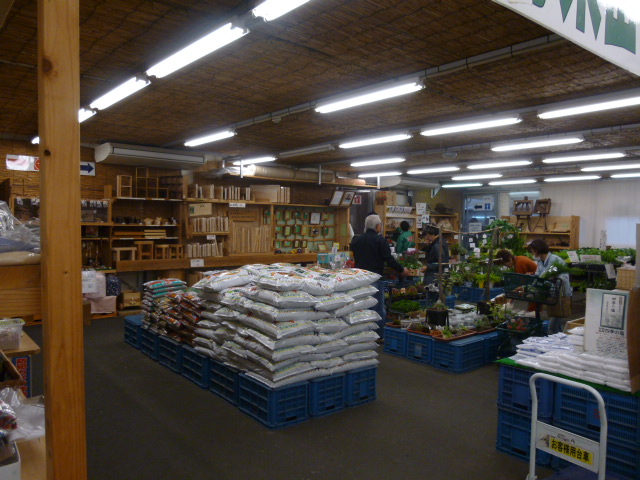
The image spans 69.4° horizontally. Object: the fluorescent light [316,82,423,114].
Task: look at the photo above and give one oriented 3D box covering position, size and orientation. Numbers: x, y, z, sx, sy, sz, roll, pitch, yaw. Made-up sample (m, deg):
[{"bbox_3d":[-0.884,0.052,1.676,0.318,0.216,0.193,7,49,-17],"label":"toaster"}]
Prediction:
[{"bbox_3d":[0.387,-1.259,4.088,0.170,0.100,1.220,-1,3,-43],"label":"fluorescent light"}]

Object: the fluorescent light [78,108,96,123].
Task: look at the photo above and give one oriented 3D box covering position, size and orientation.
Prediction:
[{"bbox_3d":[-2.705,-1.342,5.055,0.170,0.100,1.220,-1,3,-43],"label":"fluorescent light"}]

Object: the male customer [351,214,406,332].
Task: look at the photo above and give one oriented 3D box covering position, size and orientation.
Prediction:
[{"bbox_3d":[0.807,0.494,6.133,0.520,1.680,0.600,3,3,40],"label":"male customer"}]

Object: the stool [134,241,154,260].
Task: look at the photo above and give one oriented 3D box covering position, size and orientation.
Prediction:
[{"bbox_3d":[-2.937,0.179,7.752,0.265,0.315,0.230,-1,3,-43],"label":"stool"}]

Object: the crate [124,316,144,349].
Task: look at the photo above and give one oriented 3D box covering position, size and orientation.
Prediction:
[{"bbox_3d":[-2.185,1.162,5.851,0.368,0.305,0.525,-1,3,-41],"label":"crate"}]

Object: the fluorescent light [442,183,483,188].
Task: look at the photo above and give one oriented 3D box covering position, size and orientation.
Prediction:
[{"bbox_3d":[3.890,-1.488,12.637,0.150,0.080,1.210,-1,3,-43],"label":"fluorescent light"}]

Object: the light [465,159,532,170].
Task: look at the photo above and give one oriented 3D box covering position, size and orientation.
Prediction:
[{"bbox_3d":[3.219,-1.380,8.380,0.165,0.085,1.230,-1,3,-44],"label":"light"}]

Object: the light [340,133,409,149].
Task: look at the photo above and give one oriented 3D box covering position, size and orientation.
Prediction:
[{"bbox_3d":[0.693,-1.300,6.000,0.160,0.090,1.230,-2,3,-41],"label":"light"}]

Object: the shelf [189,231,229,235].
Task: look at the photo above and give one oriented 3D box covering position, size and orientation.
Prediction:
[{"bbox_3d":[-2.105,-0.141,8.671,0.770,0.045,0.220,-2,3,-41],"label":"shelf"}]

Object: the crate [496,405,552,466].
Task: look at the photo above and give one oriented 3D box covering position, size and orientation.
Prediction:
[{"bbox_3d":[1.562,1.314,3.277,0.525,0.305,0.368,-1,3,-43],"label":"crate"}]

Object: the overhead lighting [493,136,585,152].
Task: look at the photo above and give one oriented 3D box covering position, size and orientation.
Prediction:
[{"bbox_3d":[2.858,-1.293,6.172,0.170,0.100,1.220,-1,3,-43],"label":"overhead lighting"}]

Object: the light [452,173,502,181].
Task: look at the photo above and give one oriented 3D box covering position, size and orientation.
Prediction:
[{"bbox_3d":[3.533,-1.442,10.479,0.165,0.085,1.230,-1,3,-44],"label":"light"}]

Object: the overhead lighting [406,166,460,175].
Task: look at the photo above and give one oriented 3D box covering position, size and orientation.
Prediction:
[{"bbox_3d":[2.242,-1.420,9.305,0.165,0.085,1.230,-1,3,-44],"label":"overhead lighting"}]

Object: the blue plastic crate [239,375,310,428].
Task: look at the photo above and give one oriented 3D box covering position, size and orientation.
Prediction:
[{"bbox_3d":[-0.388,1.246,3.718,0.365,0.305,0.520,-2,4,-41],"label":"blue plastic crate"}]

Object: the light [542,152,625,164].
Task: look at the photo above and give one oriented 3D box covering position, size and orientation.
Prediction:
[{"bbox_3d":[4.159,-1.297,7.354,0.150,0.080,1.210,-1,3,-43],"label":"light"}]

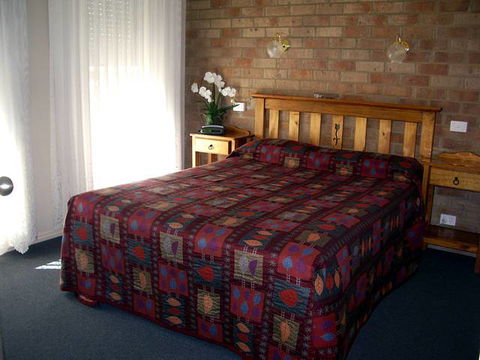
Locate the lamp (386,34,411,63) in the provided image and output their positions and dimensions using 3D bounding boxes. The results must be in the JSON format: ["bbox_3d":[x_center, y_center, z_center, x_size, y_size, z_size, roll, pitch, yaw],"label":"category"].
[{"bbox_3d":[1.184,-0.959,3.548,0.140,0.205,0.255,10,16,31],"label":"lamp"}]

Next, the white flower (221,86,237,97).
[{"bbox_3d":[-0.103,-0.793,4.361,0.135,0.095,0.070,5,14,15],"label":"white flower"}]

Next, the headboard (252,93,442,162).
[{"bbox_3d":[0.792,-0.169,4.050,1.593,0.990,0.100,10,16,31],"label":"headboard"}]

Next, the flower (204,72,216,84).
[{"bbox_3d":[-0.274,-0.928,4.440,0.105,0.105,0.060,5,14,14],"label":"flower"}]

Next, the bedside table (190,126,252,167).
[{"bbox_3d":[-0.173,-0.086,4.559,0.492,0.808,0.330,10,16,31],"label":"bedside table"}]

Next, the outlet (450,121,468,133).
[{"bbox_3d":[1.607,-0.388,3.557,0.115,0.073,0.012,10,16,31],"label":"outlet"}]

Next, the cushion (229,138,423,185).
[{"bbox_3d":[0.653,-0.175,3.920,1.605,0.183,0.340,10,16,31],"label":"cushion"}]

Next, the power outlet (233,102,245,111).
[{"bbox_3d":[-0.007,-0.678,4.524,0.115,0.073,0.012,10,16,31],"label":"power outlet"}]

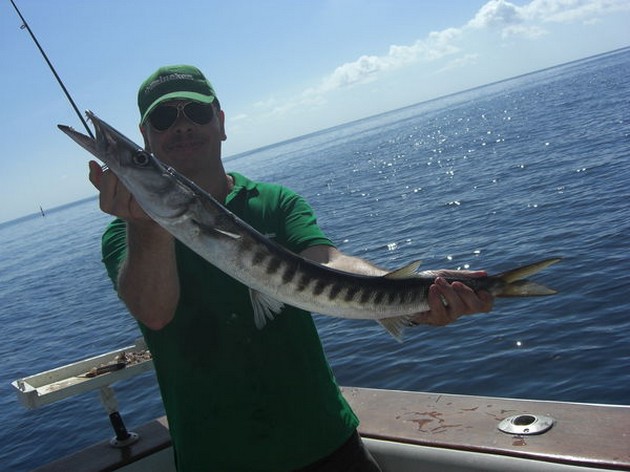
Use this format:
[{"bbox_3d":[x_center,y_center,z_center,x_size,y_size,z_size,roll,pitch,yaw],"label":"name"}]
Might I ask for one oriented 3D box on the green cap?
[{"bbox_3d":[-0.294,-0.305,1.490,0.178,0.130,0.265,-11,4,-4],"label":"green cap"}]

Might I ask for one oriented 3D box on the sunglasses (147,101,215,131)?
[{"bbox_3d":[-0.291,-0.254,1.500,0.143,0.053,0.140,-7,4,-7],"label":"sunglasses"}]

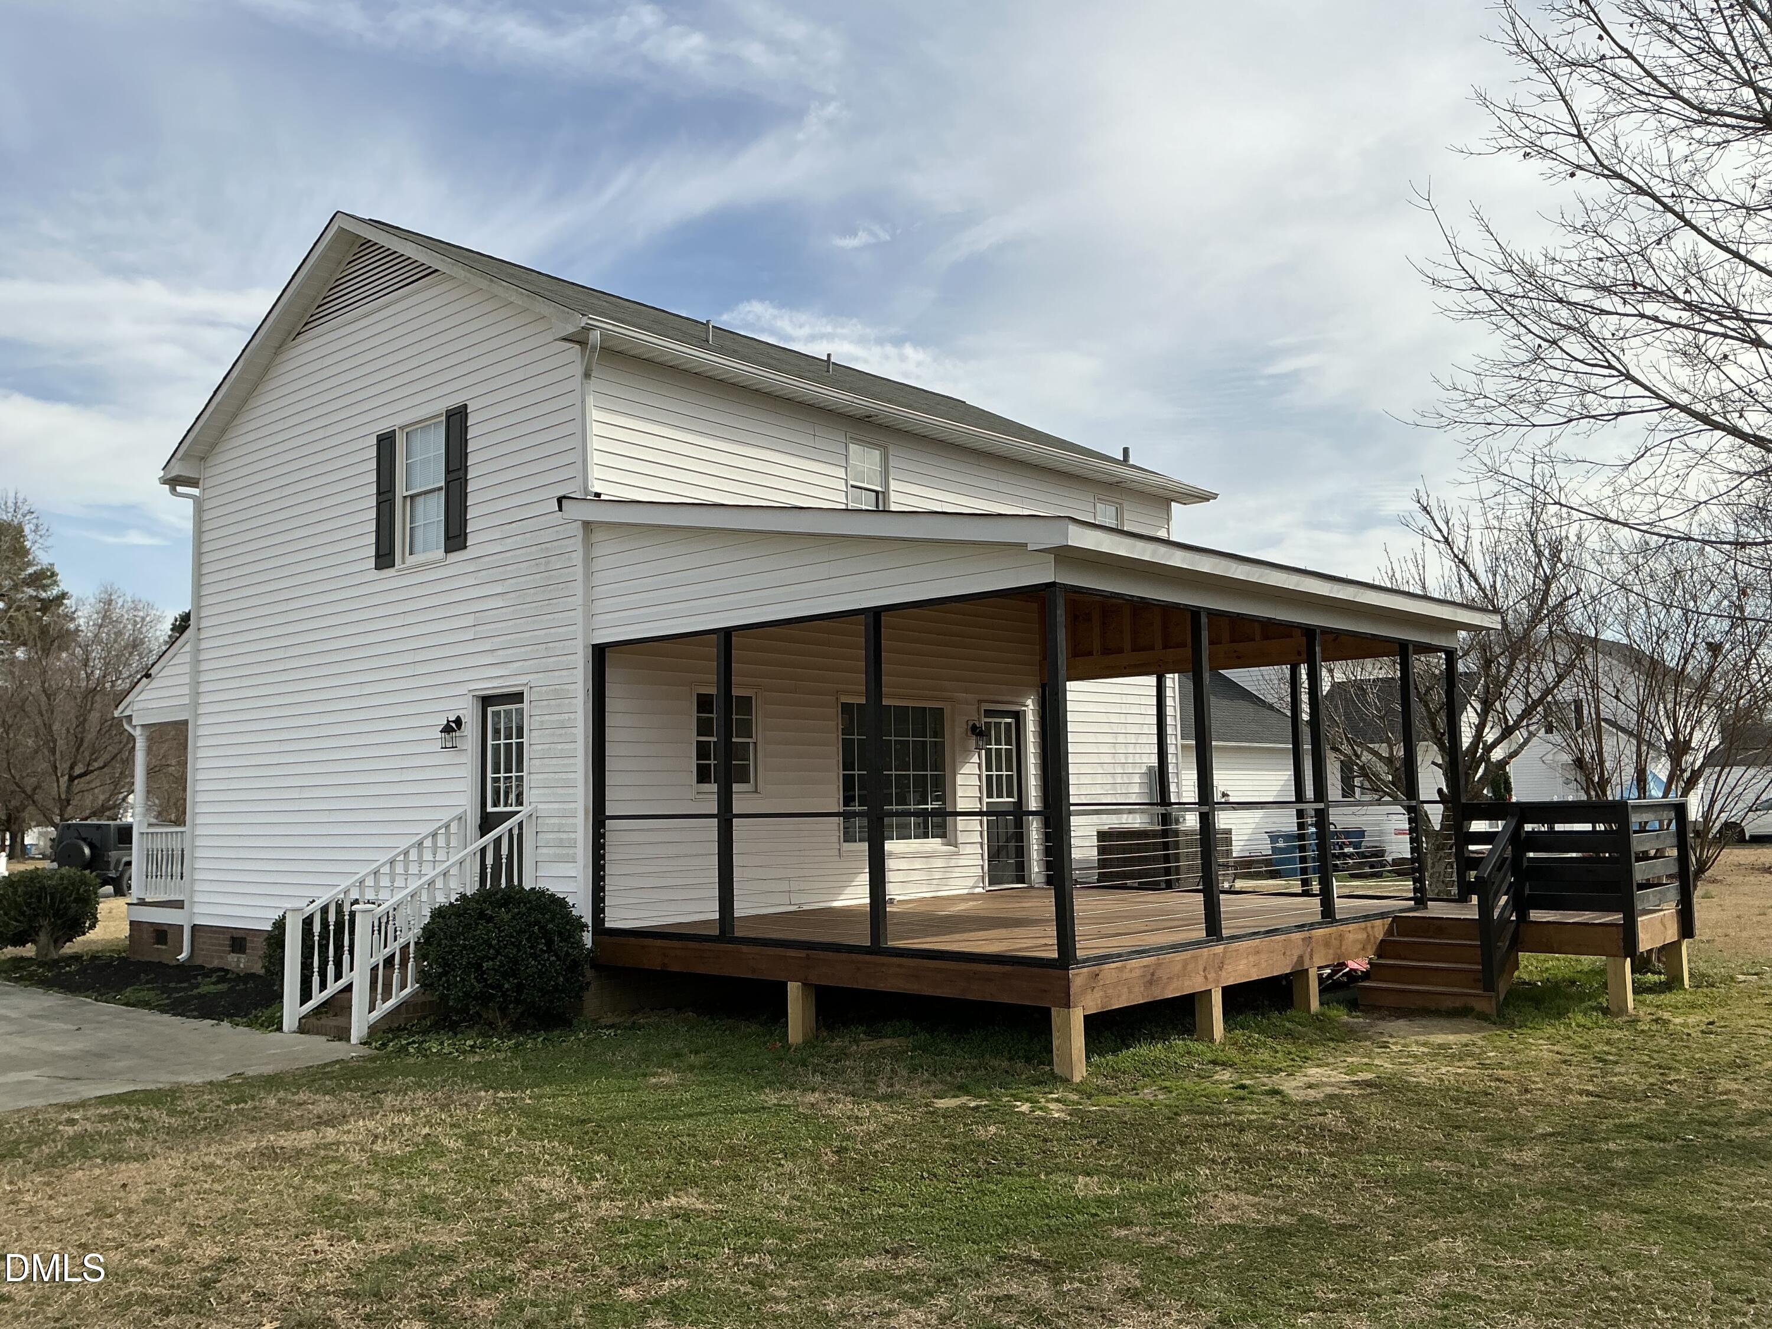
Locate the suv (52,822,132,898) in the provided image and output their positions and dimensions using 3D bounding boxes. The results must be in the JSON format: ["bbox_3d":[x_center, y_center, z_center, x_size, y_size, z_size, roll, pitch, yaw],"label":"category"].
[{"bbox_3d":[-19.100,4.926,36.703,1.880,1.840,4.500,-2,-5,7],"label":"suv"}]

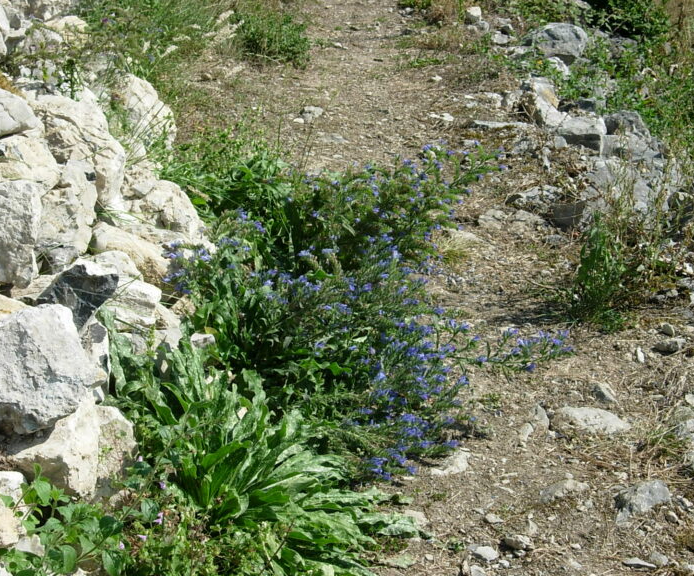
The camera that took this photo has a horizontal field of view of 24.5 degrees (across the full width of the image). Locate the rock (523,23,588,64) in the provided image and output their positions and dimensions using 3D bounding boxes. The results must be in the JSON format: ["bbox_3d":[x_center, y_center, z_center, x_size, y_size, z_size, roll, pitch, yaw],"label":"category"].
[{"bbox_3d":[0.665,-0.780,5.093,0.205,0.135,0.170,0,23,0],"label":"rock"}]

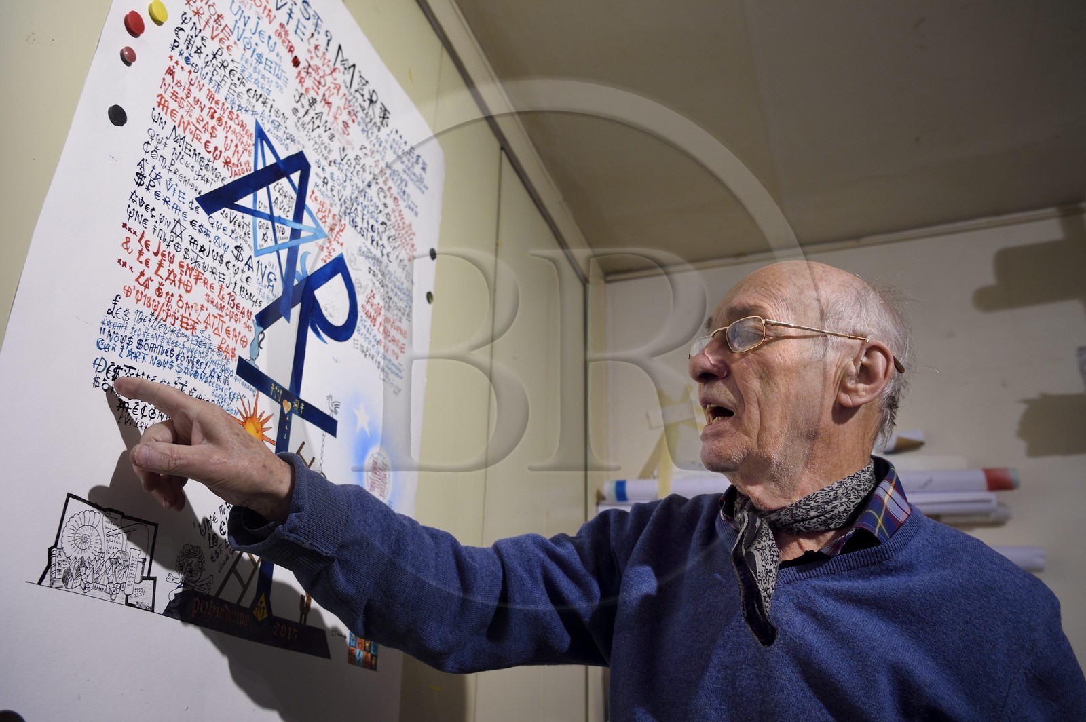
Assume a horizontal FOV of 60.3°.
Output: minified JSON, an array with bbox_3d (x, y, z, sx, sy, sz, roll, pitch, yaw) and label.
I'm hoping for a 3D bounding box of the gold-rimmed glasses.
[{"bbox_3d":[0.225,-0.003,0.858,0.143,0.040,0.141,10,-15,-18],"label":"gold-rimmed glasses"}]

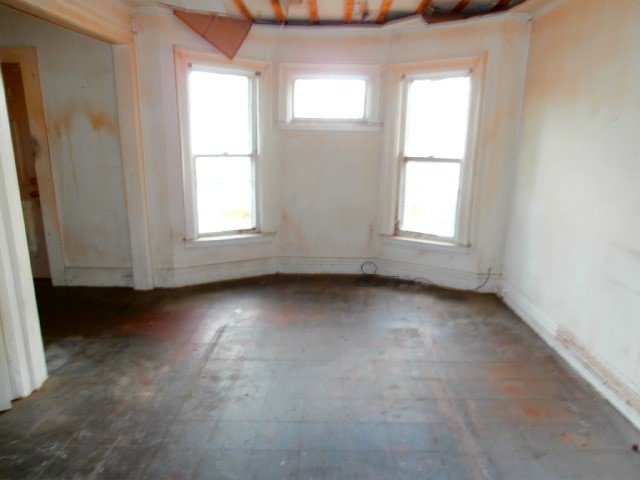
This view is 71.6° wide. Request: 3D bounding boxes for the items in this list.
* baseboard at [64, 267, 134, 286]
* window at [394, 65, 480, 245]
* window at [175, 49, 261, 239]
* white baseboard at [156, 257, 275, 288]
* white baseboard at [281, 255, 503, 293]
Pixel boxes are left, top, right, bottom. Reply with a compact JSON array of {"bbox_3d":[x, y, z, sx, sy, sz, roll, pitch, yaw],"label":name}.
[{"bbox_3d":[-2.262,0.379,4.522,0.725,0.197,0.032,1,13,1],"label":"baseboard"},{"bbox_3d":[1.153,-0.871,4.476,0.868,1.787,0.140,8,15,27],"label":"window"},{"bbox_3d":[-0.970,-0.924,4.493,0.881,1.796,0.140,-6,15,-26],"label":"window"},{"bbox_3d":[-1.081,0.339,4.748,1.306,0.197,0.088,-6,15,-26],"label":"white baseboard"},{"bbox_3d":[0.696,0.335,4.848,2.354,0.197,0.282,4,14,14],"label":"white baseboard"}]

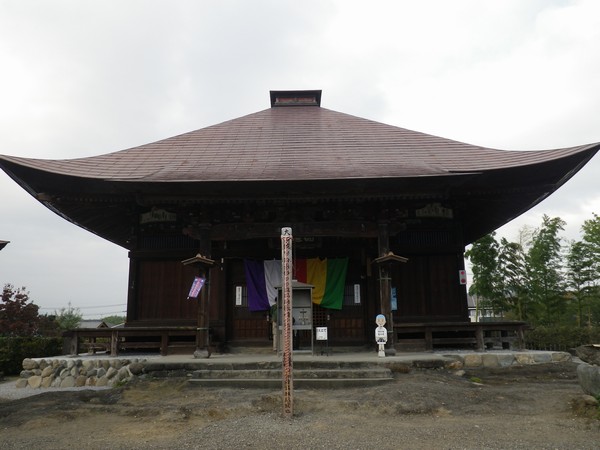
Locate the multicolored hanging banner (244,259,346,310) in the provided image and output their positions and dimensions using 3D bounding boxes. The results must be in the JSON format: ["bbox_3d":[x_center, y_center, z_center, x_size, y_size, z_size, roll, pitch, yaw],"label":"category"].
[{"bbox_3d":[-0.126,1.904,15.563,3.402,1.729,0.150,-1,-10,1],"label":"multicolored hanging banner"}]

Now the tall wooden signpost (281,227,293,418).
[{"bbox_3d":[-0.198,1.472,7.598,0.160,2.880,0.160,-1,-10,1],"label":"tall wooden signpost"}]

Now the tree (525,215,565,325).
[{"bbox_3d":[11.620,2.400,22.900,1.900,5.700,1.900,-1,-10,1],"label":"tree"}]

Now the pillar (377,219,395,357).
[{"bbox_3d":[2.283,1.650,12.779,0.310,3.397,0.310,-1,-10,1],"label":"pillar"}]

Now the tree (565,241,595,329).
[{"bbox_3d":[12.850,2.900,22.300,1.500,4.500,1.500,-1,-10,1],"label":"tree"}]

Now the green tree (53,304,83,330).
[{"bbox_3d":[-11.900,5.000,24.800,1.500,2.100,1.500,-1,-10,1],"label":"green tree"}]

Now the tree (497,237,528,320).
[{"bbox_3d":[10.020,2.850,22.900,1.500,4.700,1.500,-1,-10,1],"label":"tree"}]

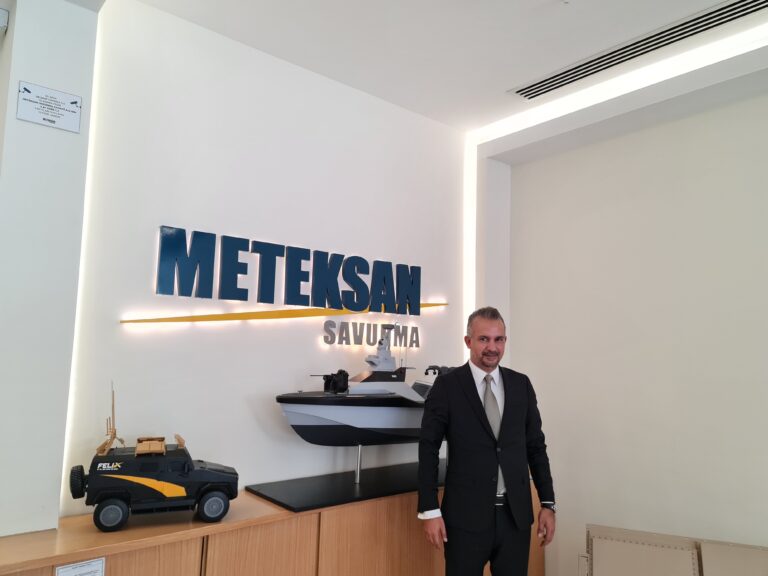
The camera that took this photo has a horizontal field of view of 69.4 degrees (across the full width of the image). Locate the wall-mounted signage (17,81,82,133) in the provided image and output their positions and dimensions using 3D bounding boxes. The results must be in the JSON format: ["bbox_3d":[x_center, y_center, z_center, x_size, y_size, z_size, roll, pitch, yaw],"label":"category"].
[{"bbox_3d":[-1.313,-0.713,2.190,0.219,0.157,0.012,6,-8,-40],"label":"wall-mounted signage"}]

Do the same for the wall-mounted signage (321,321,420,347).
[{"bbox_3d":[-0.059,0.281,3.314,0.739,0.140,0.030,6,-8,-40],"label":"wall-mounted signage"}]

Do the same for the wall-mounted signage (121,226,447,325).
[{"bbox_3d":[-0.355,0.016,3.080,2.053,0.441,0.050,6,-8,-40],"label":"wall-mounted signage"}]

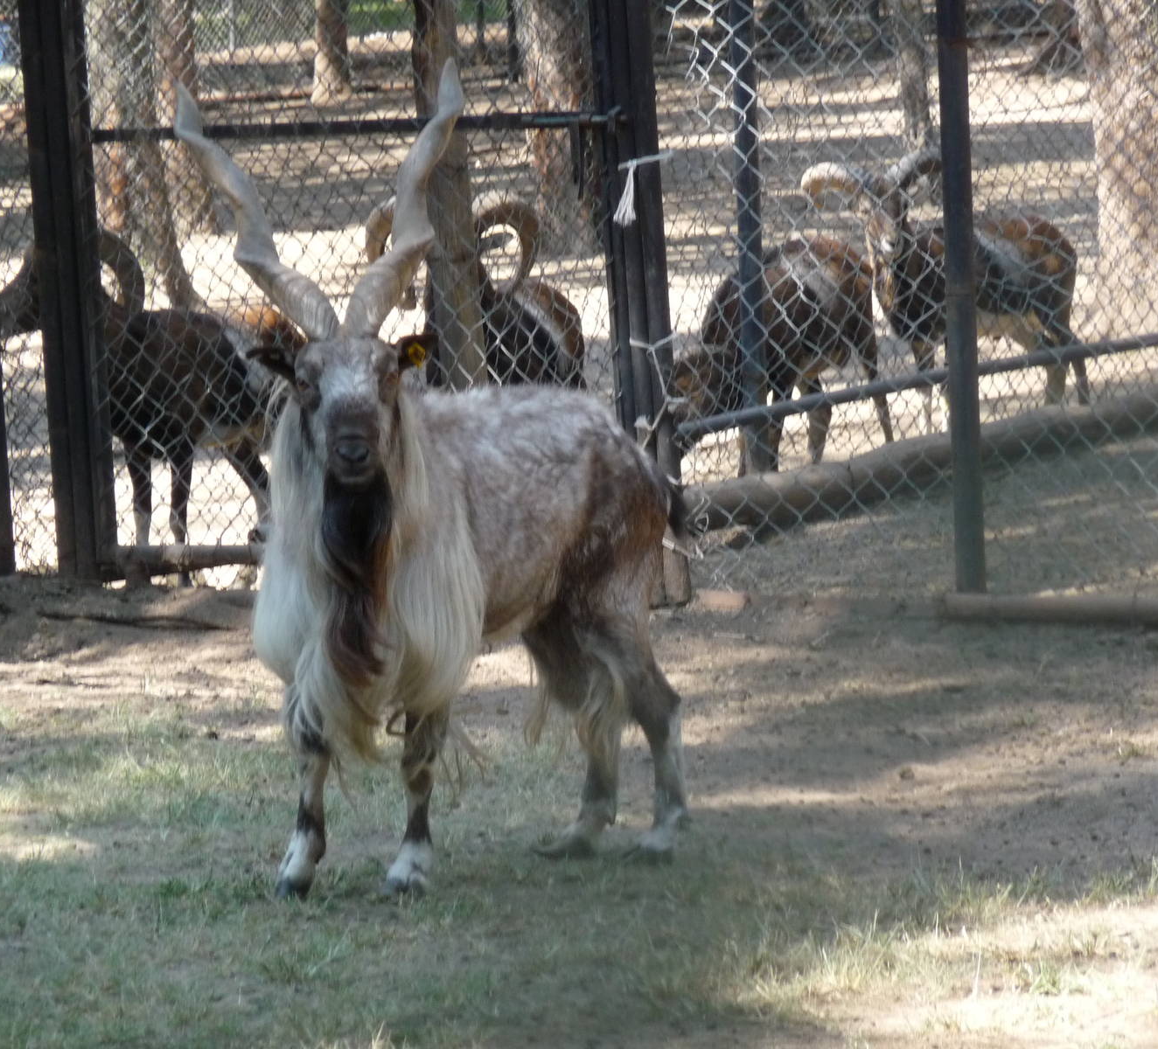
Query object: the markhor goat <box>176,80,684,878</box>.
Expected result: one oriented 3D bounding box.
[{"bbox_3d":[-0.263,-0.104,16.800,0.500,1.600,1.120,2,7,42],"label":"markhor goat"}]

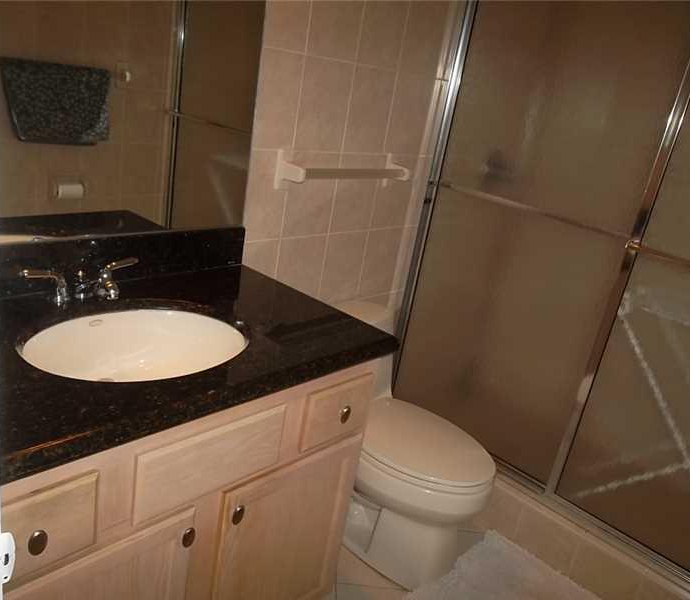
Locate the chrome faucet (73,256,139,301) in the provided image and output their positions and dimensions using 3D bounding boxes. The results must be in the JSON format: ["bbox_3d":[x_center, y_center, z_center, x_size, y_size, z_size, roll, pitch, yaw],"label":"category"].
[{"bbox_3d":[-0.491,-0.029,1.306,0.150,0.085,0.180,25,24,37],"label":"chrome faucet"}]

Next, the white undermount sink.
[{"bbox_3d":[-0.410,0.159,1.224,0.370,0.180,0.450,25,25,37],"label":"white undermount sink"}]

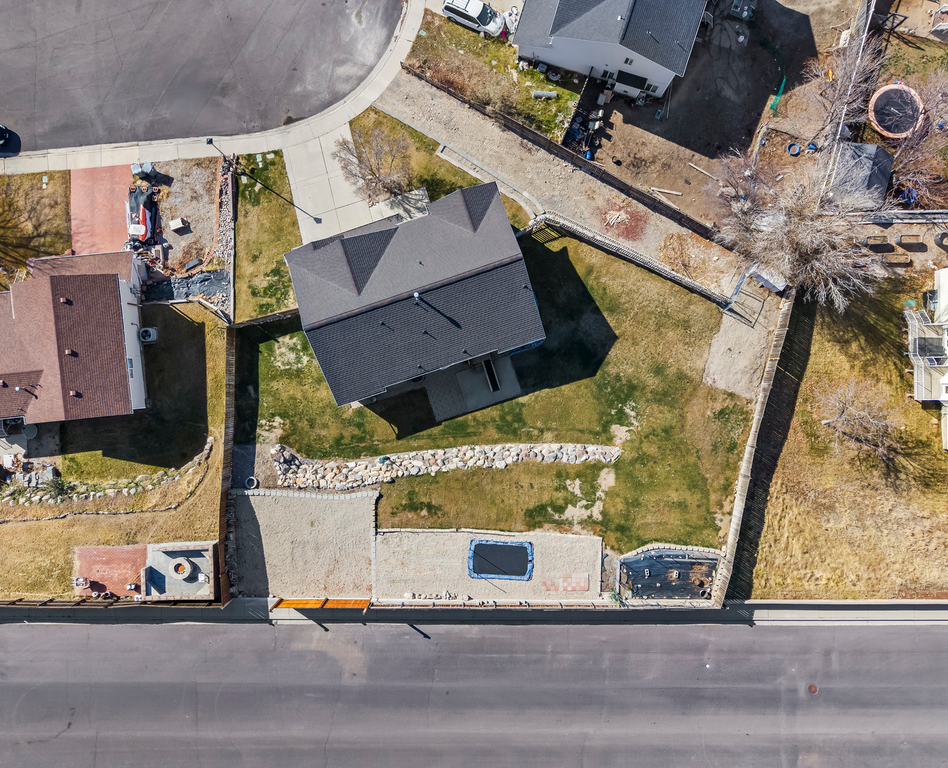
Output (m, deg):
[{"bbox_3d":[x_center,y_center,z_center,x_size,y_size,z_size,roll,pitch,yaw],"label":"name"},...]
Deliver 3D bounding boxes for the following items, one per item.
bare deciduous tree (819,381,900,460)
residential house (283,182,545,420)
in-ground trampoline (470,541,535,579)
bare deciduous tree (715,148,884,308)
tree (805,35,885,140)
[{"bbox_3d":[25.400,2.400,48.700,4.900,6.600,5.200,0,90,0],"label":"bare deciduous tree"},{"bbox_3d":[-3.900,-5.970,47.800,14.800,6.700,11.100,-19,90,0],"label":"residential house"},{"bbox_3d":[1.970,12.750,51.300,4.600,0.250,2.750,3,90,0],"label":"in-ground trampoline"},{"bbox_3d":[21.900,-10.200,47.800,9.800,8.500,10.000,0,90,0],"label":"bare deciduous tree"},{"bbox_3d":[25.470,-20.100,48.800,4.600,7.000,5.500,0,90,0],"label":"tree"}]

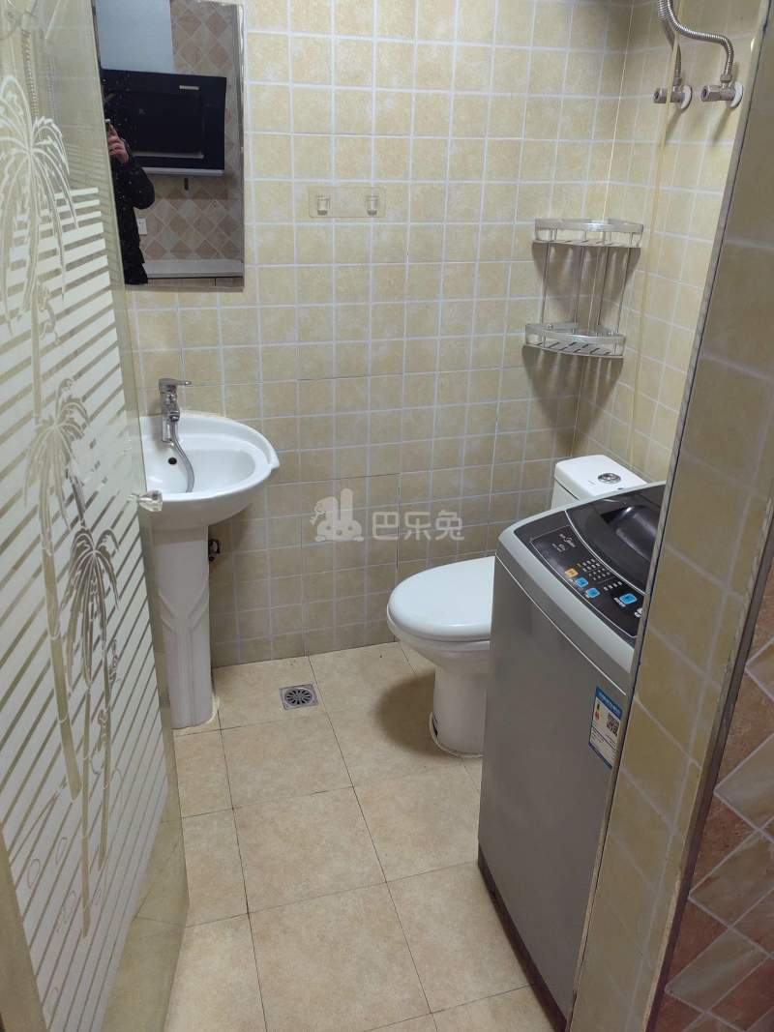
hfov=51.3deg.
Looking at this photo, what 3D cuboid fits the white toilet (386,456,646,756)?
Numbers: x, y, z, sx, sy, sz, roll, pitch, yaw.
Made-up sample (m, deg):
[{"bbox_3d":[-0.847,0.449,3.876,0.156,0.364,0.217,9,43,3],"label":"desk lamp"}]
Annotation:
[{"bbox_3d":[0.324,0.246,2.151,0.667,0.700,0.370,-6,26,-15],"label":"white toilet"}]

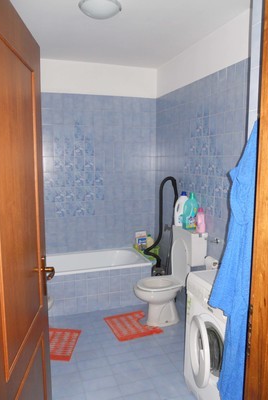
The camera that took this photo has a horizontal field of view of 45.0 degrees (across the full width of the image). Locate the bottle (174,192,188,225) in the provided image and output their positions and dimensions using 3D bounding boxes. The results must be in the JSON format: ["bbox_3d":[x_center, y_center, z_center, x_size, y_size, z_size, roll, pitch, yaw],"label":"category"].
[{"bbox_3d":[0.488,0.092,3.263,0.155,0.360,0.095,2,8,11],"label":"bottle"}]

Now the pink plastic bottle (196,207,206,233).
[{"bbox_3d":[0.621,0.183,3.033,0.088,0.240,0.062,1,8,8],"label":"pink plastic bottle"}]

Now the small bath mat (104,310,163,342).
[{"bbox_3d":[-0.015,1.190,3.105,0.425,0.015,0.435,-3,8,-23],"label":"small bath mat"}]

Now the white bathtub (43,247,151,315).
[{"bbox_3d":[-0.677,0.908,3.596,1.600,0.445,0.692,-2,8,-19],"label":"white bathtub"}]

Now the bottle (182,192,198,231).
[{"bbox_3d":[0.547,0.107,3.133,0.148,0.360,0.090,1,7,5],"label":"bottle"}]

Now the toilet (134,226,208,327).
[{"bbox_3d":[0.312,0.742,3.127,0.652,0.898,0.390,-2,8,-19],"label":"toilet"}]

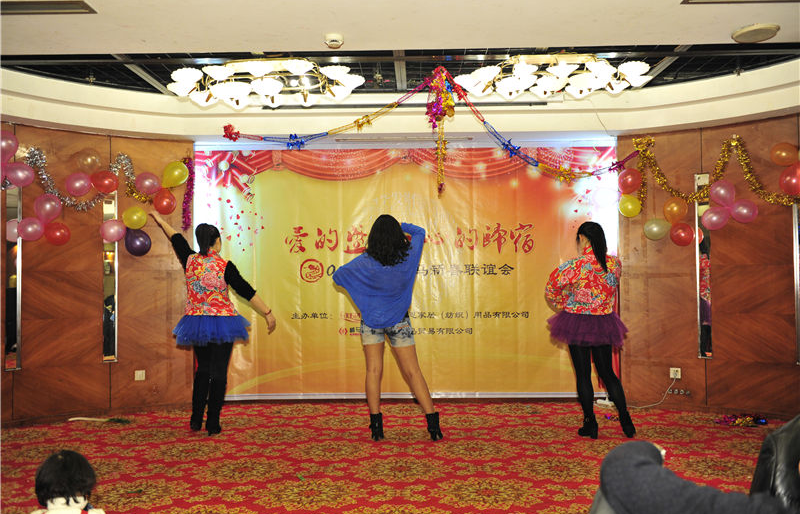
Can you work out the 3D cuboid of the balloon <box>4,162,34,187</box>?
[{"bbox_3d":[-3.062,-0.661,5.730,0.233,0.198,0.213,-1,-2,0],"label":"balloon"}]

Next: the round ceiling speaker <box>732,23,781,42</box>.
[{"bbox_3d":[1.872,-1.175,3.740,0.228,0.030,0.228,0,-2,0],"label":"round ceiling speaker"}]

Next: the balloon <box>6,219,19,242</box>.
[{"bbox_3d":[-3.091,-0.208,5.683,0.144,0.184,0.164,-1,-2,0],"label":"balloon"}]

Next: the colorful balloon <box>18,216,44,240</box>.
[{"bbox_3d":[-2.957,-0.220,5.704,0.218,0.188,0.203,-1,-2,0],"label":"colorful balloon"}]

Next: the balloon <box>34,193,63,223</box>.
[{"bbox_3d":[-2.859,-0.392,5.782,0.222,0.233,0.227,-1,-2,0],"label":"balloon"}]

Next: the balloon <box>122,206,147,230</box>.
[{"bbox_3d":[-2.338,-0.343,6.265,0.213,0.201,0.205,-1,-2,0],"label":"balloon"}]

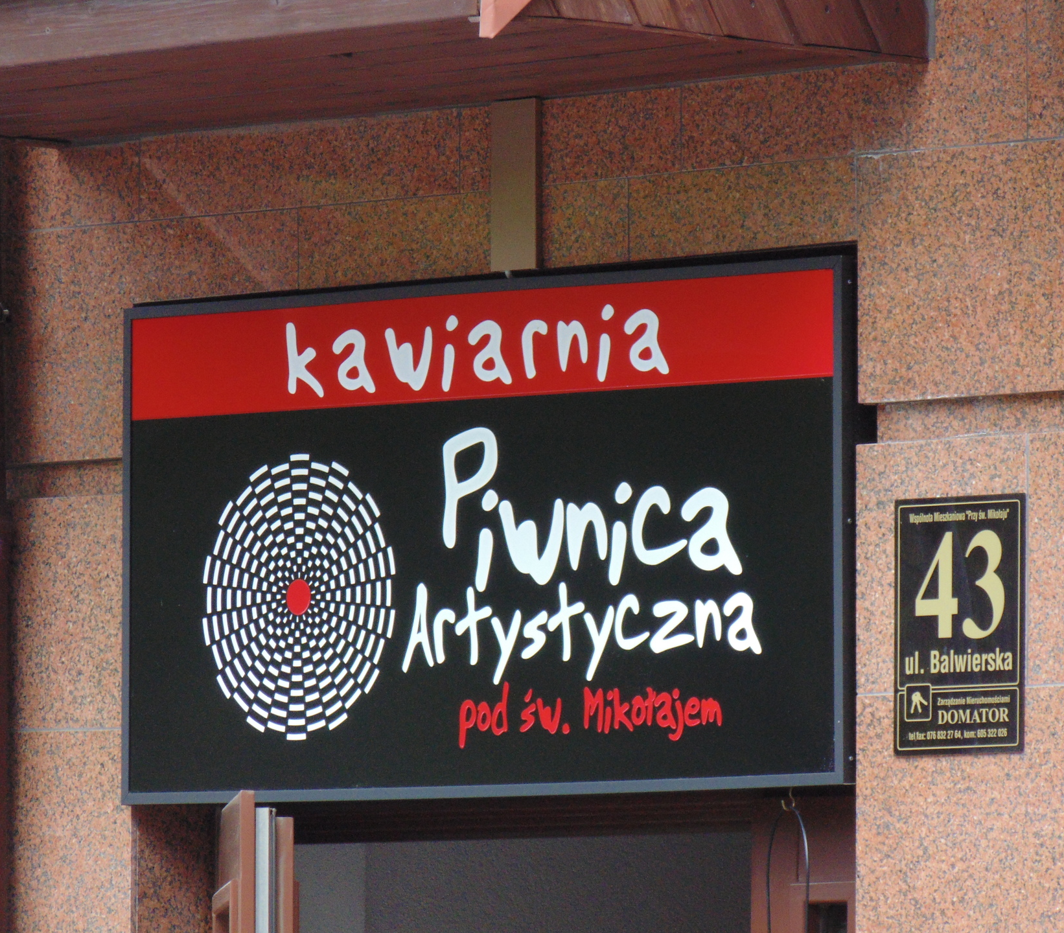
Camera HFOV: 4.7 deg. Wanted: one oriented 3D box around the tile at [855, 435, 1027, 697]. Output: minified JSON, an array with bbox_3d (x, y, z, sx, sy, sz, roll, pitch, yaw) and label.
[{"bbox_3d":[0.508,0.122,15.651,0.030,0.306,0.299,3,-4,-42],"label":"tile"}]

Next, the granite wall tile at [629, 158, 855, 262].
[{"bbox_3d":[0.270,-0.316,15.938,0.030,0.103,0.413,3,-4,-42],"label":"granite wall tile"}]

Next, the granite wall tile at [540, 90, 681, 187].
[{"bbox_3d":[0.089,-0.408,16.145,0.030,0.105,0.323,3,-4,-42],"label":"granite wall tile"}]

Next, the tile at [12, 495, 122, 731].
[{"bbox_3d":[-0.598,0.192,16.878,0.030,0.308,0.266,3,-4,-42],"label":"tile"}]

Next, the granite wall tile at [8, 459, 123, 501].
[{"bbox_3d":[-0.598,0.017,16.939,0.030,0.045,0.273,3,-4,-42],"label":"granite wall tile"}]

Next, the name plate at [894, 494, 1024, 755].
[{"bbox_3d":[0.523,0.192,15.600,0.012,0.309,0.228,3,-4,-42],"label":"name plate"}]

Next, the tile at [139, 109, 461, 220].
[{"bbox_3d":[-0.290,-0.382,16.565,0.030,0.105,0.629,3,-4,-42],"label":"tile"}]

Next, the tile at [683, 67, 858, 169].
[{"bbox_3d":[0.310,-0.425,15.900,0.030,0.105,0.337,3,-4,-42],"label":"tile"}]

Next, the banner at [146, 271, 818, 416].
[{"bbox_3d":[-0.068,-0.151,16.254,0.020,0.131,1.328,3,-4,-42],"label":"banner"}]

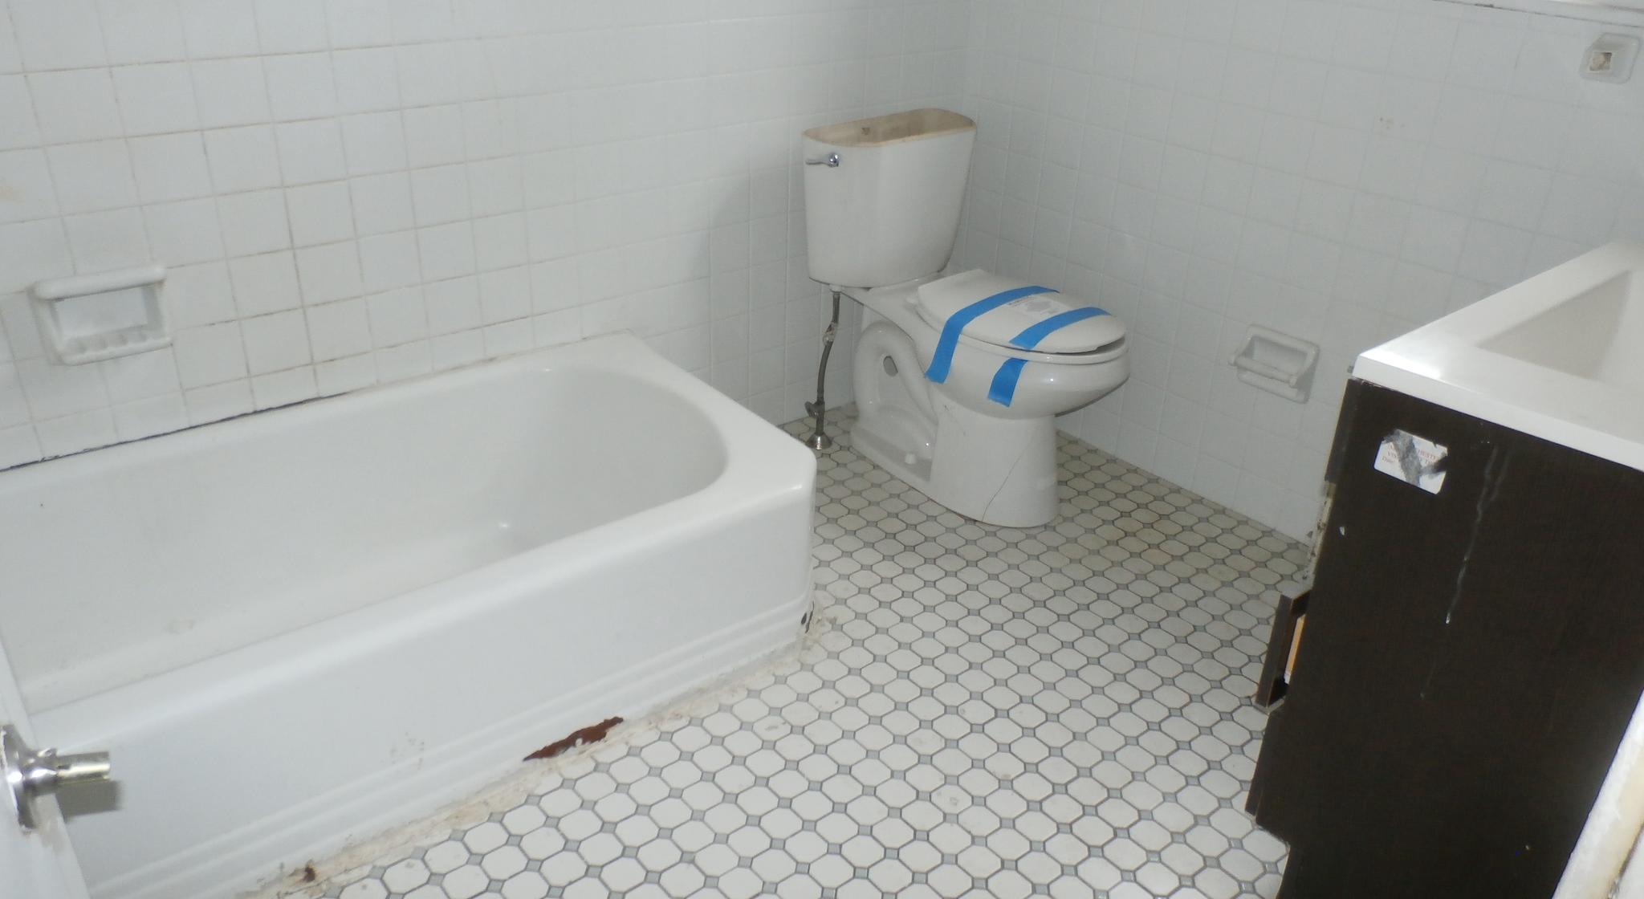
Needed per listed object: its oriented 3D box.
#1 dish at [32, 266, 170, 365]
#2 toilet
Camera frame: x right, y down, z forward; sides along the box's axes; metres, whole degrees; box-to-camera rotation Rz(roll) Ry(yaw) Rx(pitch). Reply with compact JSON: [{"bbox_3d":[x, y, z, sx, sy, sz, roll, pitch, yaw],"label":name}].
[{"bbox_3d":[-1.145,-0.217,1.906,0.180,0.138,0.065,-19,34,-35],"label":"dish"},{"bbox_3d":[0.324,-0.286,2.638,0.454,0.738,0.735,-19,34,-35],"label":"toilet"}]

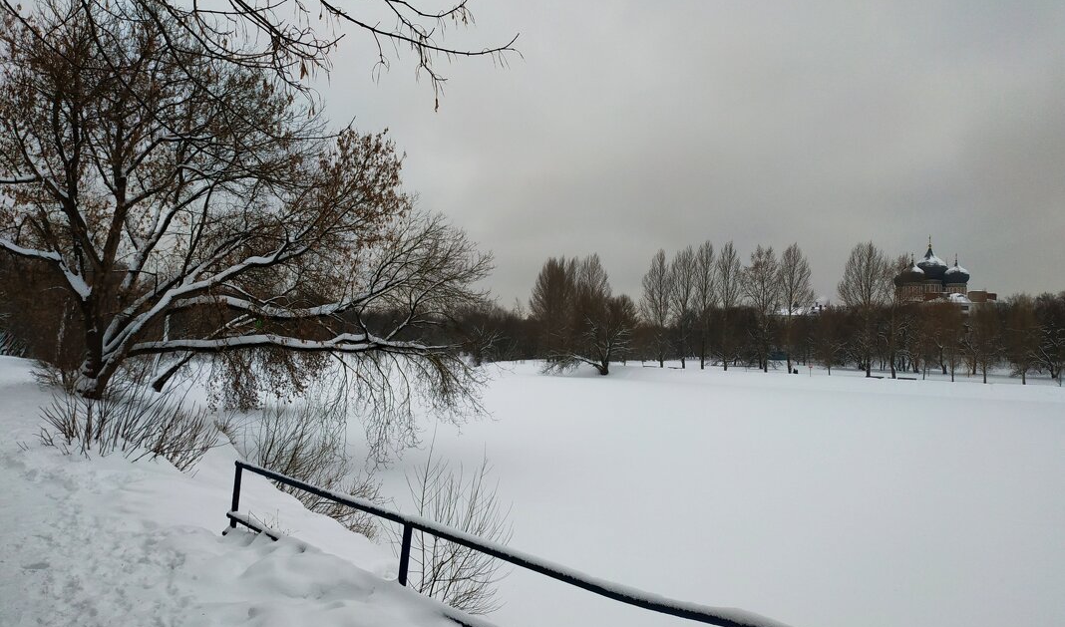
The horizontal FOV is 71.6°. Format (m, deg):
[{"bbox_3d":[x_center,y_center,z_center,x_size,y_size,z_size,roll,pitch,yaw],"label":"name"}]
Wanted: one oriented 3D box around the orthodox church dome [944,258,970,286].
[{"bbox_3d":[184.550,-18.230,321.330,9.600,12.150,9.600,-2,-4,30],"label":"orthodox church dome"}]

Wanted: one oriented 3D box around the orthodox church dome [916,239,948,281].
[{"bbox_3d":[179.230,-23.760,331.960,12.500,18.830,12.500,-2,-4,28],"label":"orthodox church dome"}]

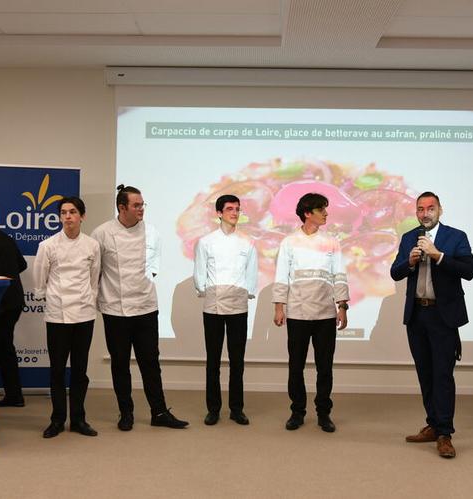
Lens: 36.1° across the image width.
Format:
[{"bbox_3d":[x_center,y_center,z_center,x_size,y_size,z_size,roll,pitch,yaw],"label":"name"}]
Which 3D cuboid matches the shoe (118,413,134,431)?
[{"bbox_3d":[-0.824,1.266,5.451,0.105,0.115,0.285,1,-1,-5],"label":"shoe"}]

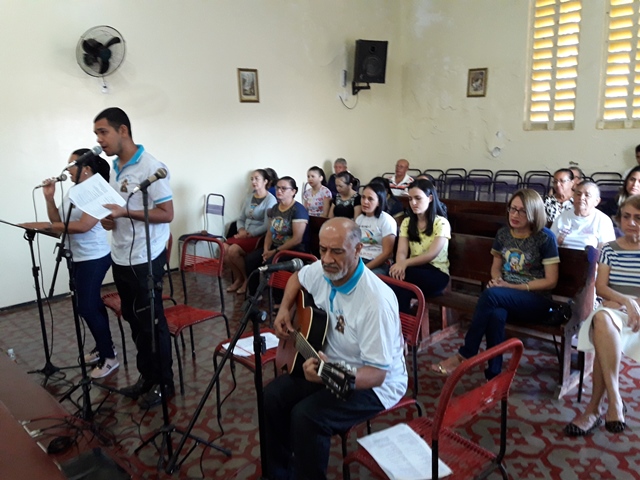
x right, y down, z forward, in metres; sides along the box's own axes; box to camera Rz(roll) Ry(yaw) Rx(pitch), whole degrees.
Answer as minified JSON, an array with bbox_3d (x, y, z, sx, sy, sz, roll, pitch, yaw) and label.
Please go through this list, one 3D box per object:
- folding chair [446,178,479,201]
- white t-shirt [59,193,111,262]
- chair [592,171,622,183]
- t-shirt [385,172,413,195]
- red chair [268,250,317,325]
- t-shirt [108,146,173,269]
[{"bbox_3d":[1.677,-0.271,6.463,0.400,0.900,0.480,9,16,41],"label":"folding chair"},{"bbox_3d":[-1.602,-0.098,3.538,0.300,0.580,0.440,-13,17,-42],"label":"white t-shirt"},{"bbox_3d":[3.553,-0.356,6.575,0.400,0.900,0.480,9,16,41],"label":"chair"},{"bbox_3d":[1.174,-0.656,7.564,0.480,0.600,0.280,9,17,41],"label":"t-shirt"},{"bbox_3d":[-0.283,0.594,3.042,0.420,0.890,0.520,7,15,33],"label":"red chair"},{"bbox_3d":[-1.095,-0.190,3.122,0.500,0.730,0.320,9,17,41],"label":"t-shirt"}]

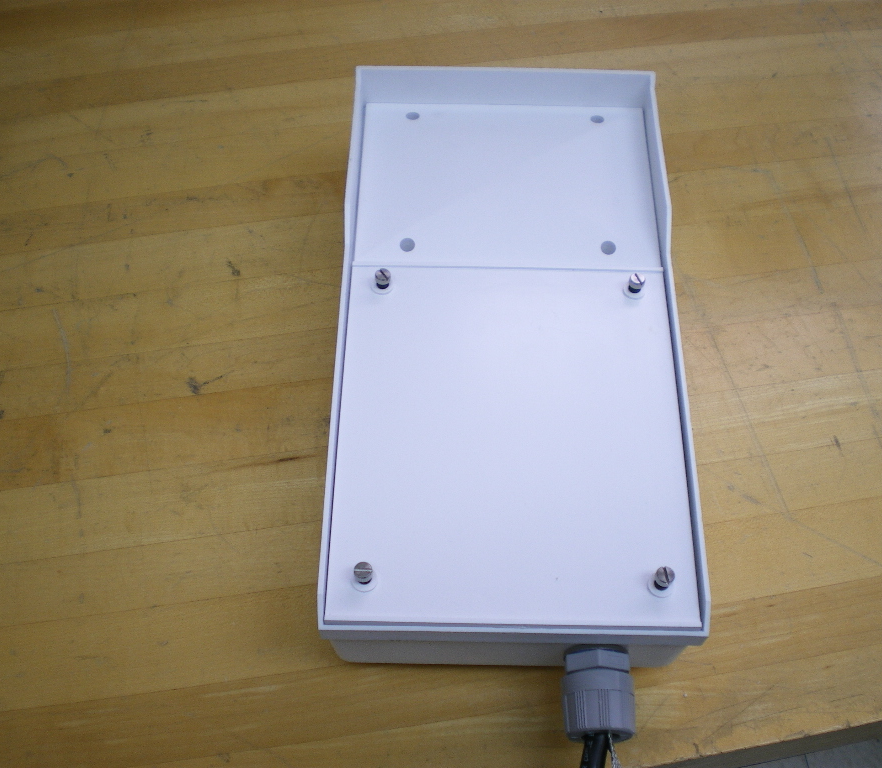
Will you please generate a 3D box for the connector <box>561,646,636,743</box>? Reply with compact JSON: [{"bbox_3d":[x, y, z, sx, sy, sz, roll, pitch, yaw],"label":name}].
[{"bbox_3d":[0.074,0.145,0.497,0.034,0.034,0.038,1,59,0],"label":"connector"}]

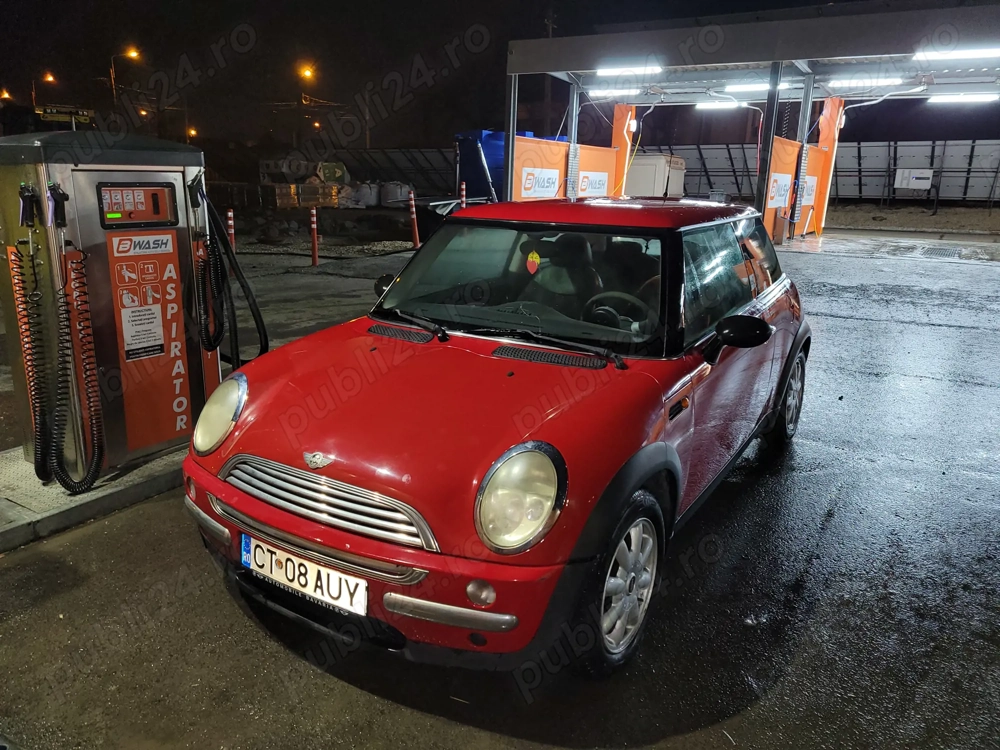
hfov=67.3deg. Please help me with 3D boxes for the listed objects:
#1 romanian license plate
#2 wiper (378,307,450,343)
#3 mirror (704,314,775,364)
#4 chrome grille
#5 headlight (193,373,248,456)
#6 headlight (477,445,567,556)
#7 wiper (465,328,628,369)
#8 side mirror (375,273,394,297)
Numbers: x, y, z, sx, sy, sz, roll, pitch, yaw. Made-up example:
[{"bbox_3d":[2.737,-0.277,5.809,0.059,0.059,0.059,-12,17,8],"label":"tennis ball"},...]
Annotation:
[{"bbox_3d":[-0.600,0.596,2.262,0.520,0.112,0.018,10,13,30],"label":"romanian license plate"},{"bbox_3d":[-0.373,-0.220,3.093,0.080,0.070,0.670,-11,21,-31],"label":"wiper"},{"bbox_3d":[0.888,-0.136,2.838,0.235,0.195,0.130,10,20,30],"label":"mirror"},{"bbox_3d":[-0.564,0.362,2.253,0.920,0.140,0.110,10,5,30],"label":"chrome grille"},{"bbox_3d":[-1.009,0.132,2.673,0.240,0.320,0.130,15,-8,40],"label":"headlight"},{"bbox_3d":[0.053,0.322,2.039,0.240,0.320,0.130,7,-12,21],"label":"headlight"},{"bbox_3d":[0.146,-0.118,2.745,0.700,0.080,0.080,15,23,32],"label":"wiper"},{"bbox_3d":[-0.572,-0.397,3.710,0.235,0.195,0.130,10,20,30],"label":"side mirror"}]

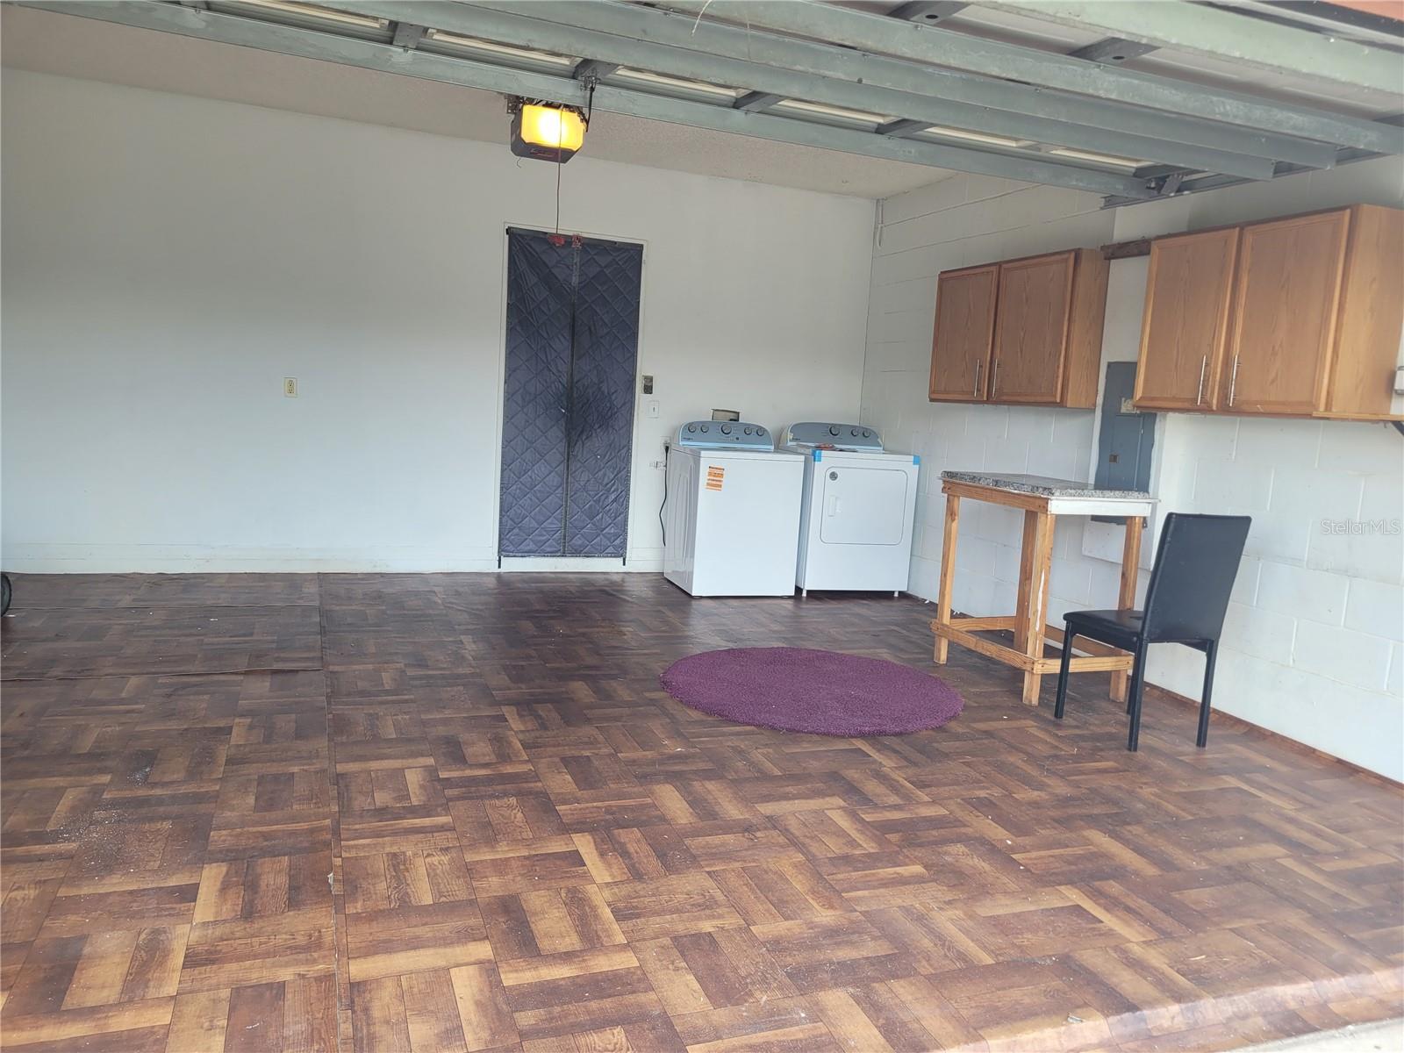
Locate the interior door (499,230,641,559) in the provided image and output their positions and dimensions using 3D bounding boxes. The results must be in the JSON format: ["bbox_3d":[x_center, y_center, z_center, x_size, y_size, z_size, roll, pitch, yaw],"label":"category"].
[{"bbox_3d":[-0.859,-0.832,6.966,0.900,2.110,0.040,1,7,-20],"label":"interior door"}]

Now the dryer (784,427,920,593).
[{"bbox_3d":[0.953,-0.134,7.201,0.735,1.115,0.710,1,7,-16],"label":"dryer"}]

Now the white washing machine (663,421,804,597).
[{"bbox_3d":[0.203,-0.134,6.944,0.690,1.090,0.690,1,7,-17],"label":"white washing machine"}]

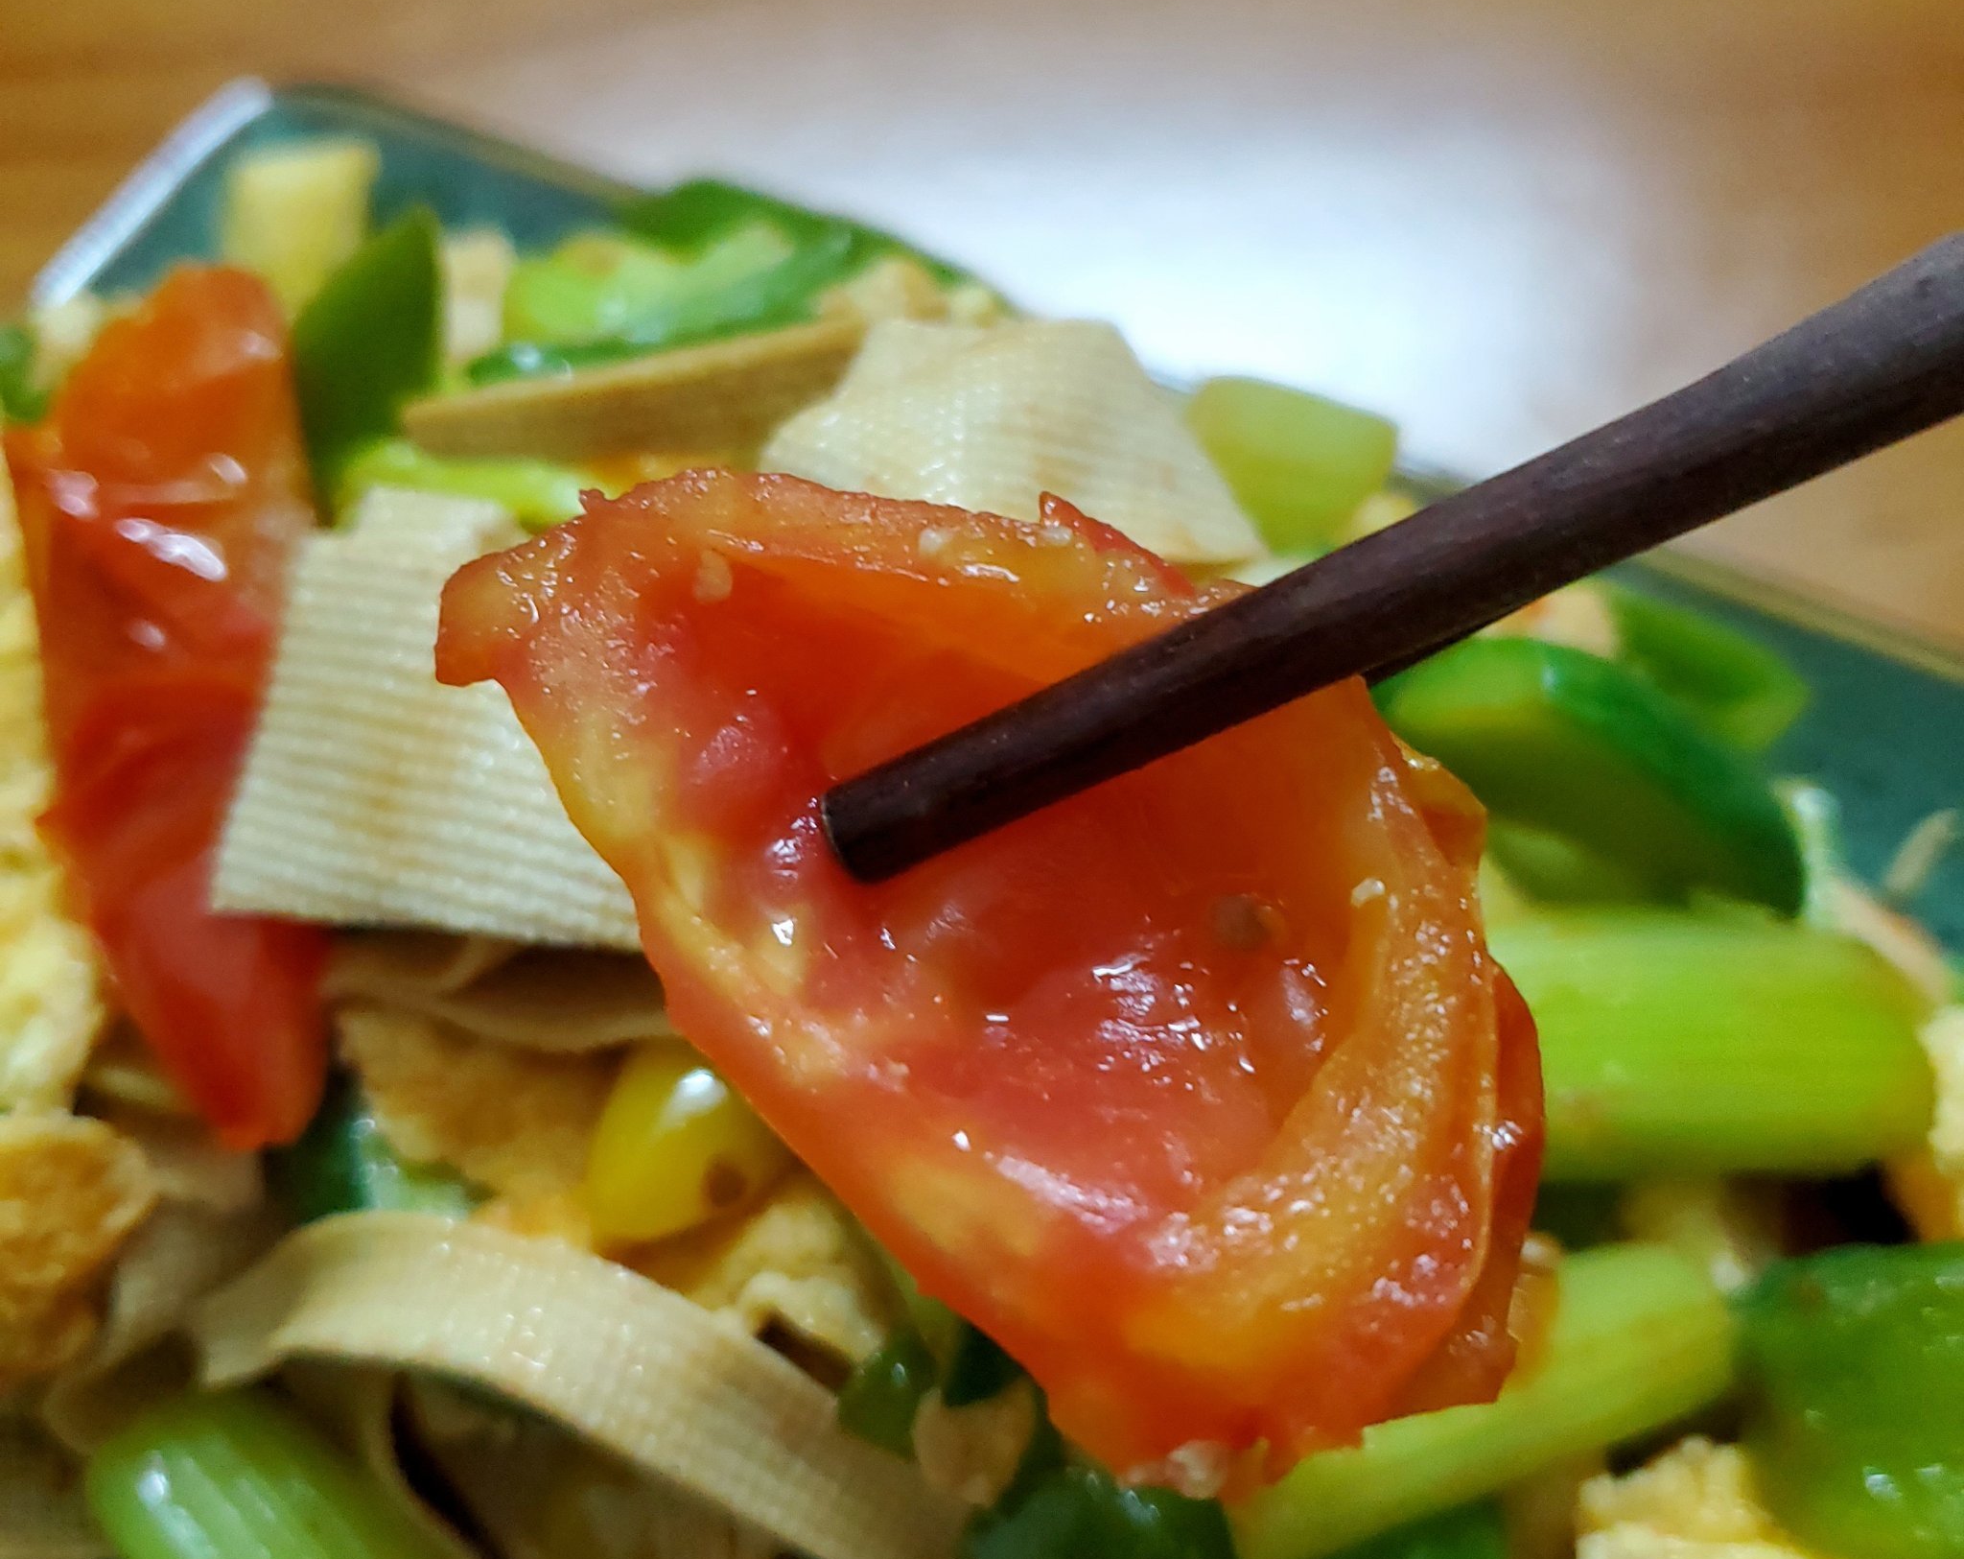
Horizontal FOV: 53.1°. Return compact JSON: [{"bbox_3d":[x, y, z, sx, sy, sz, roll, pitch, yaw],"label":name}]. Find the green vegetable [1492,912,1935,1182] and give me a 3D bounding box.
[{"bbox_3d":[0.069,0.026,0.196,0.044,0.013,0.020,1,58,-6],"label":"green vegetable"}]

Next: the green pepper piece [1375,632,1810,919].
[{"bbox_3d":[0.067,0.000,0.216,0.039,0.017,0.013,19,59,5],"label":"green pepper piece"}]

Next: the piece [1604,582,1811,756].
[{"bbox_3d":[0.088,-0.013,0.236,0.019,0.010,0.013,28,61,14],"label":"piece"}]

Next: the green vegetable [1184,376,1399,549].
[{"bbox_3d":[0.037,-0.038,0.237,0.022,0.012,0.014,15,59,6],"label":"green vegetable"}]

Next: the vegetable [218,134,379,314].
[{"bbox_3d":[-0.089,-0.072,0.257,0.017,0.010,0.020,0,64,-3],"label":"vegetable"}]

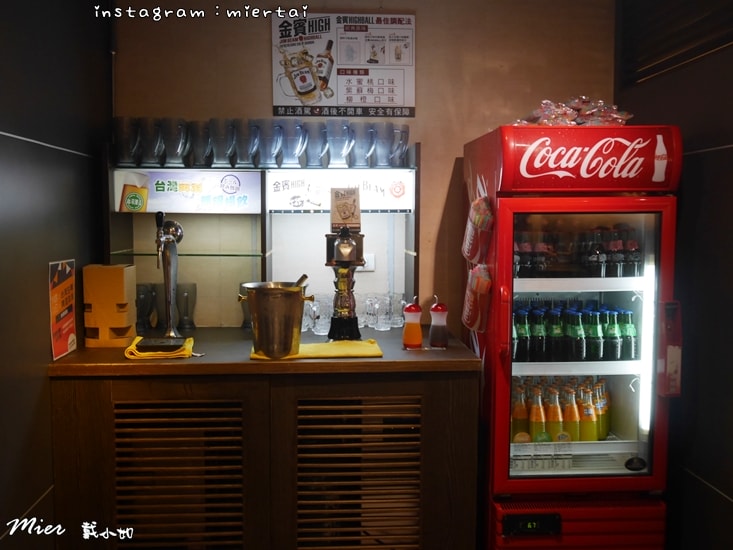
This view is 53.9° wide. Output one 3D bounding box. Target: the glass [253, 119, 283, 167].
[{"bbox_3d":[-0.348,-0.476,2.626,0.085,0.176,0.115,-4,6,-43],"label":"glass"}]

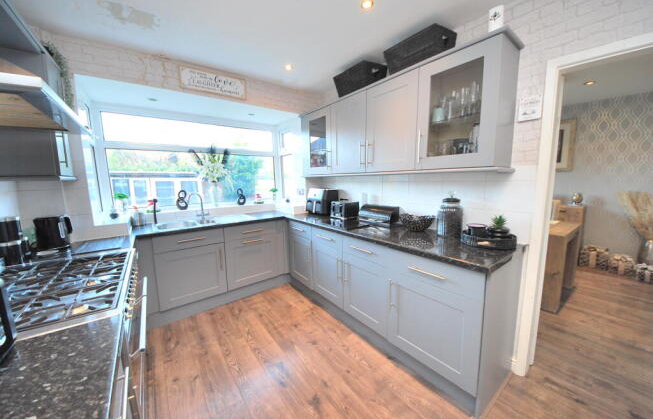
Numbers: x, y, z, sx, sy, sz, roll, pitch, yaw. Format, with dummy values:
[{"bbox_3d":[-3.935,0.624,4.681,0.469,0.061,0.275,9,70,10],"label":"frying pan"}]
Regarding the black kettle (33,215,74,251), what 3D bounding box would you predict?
[{"bbox_3d":[-1.940,0.159,1.544,0.210,0.235,0.160,-4,8,-25],"label":"black kettle"}]

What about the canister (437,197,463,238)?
[{"bbox_3d":[0.988,0.055,1.744,0.178,0.325,0.178,-7,10,-38],"label":"canister"}]

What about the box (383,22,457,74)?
[{"bbox_3d":[0.704,-1.161,1.710,0.270,0.240,0.440,-7,9,-37],"label":"box"}]

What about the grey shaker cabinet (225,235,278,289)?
[{"bbox_3d":[-1.035,0.561,2.807,0.607,0.613,0.570,-7,9,-37],"label":"grey shaker cabinet"}]

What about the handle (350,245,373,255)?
[{"bbox_3d":[0.281,0.327,1.771,0.035,0.013,0.230,-7,10,-38],"label":"handle"}]

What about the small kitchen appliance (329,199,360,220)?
[{"bbox_3d":[0.216,0.002,2.671,0.235,0.190,0.240,-7,9,-37],"label":"small kitchen appliance"}]

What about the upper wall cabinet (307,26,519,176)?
[{"bbox_3d":[0.467,-0.714,2.101,0.345,0.780,2.070,-7,9,-37],"label":"upper wall cabinet"}]

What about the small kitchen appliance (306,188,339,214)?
[{"bbox_3d":[-0.083,-0.106,3.034,0.285,0.325,0.390,-7,10,-38],"label":"small kitchen appliance"}]

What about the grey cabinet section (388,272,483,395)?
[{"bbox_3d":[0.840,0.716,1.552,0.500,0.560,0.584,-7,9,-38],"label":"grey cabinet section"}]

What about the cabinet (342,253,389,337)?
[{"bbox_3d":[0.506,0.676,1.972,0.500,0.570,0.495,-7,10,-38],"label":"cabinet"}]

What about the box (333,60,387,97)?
[{"bbox_3d":[0.320,-1.226,2.160,0.270,0.220,0.450,-7,10,-38],"label":"box"}]

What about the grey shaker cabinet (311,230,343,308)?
[{"bbox_3d":[0.228,0.540,2.394,0.570,0.721,0.503,-7,9,-37],"label":"grey shaker cabinet"}]

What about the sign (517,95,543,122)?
[{"bbox_3d":[1.260,-0.621,1.348,0.012,0.155,0.106,-7,9,-37],"label":"sign"}]

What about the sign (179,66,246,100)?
[{"bbox_3d":[-1.097,-1.256,2.176,0.610,0.205,0.018,-7,10,-38],"label":"sign"}]

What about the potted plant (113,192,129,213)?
[{"bbox_3d":[-2.200,-0.069,2.341,0.120,0.205,0.120,-7,9,-37],"label":"potted plant"}]

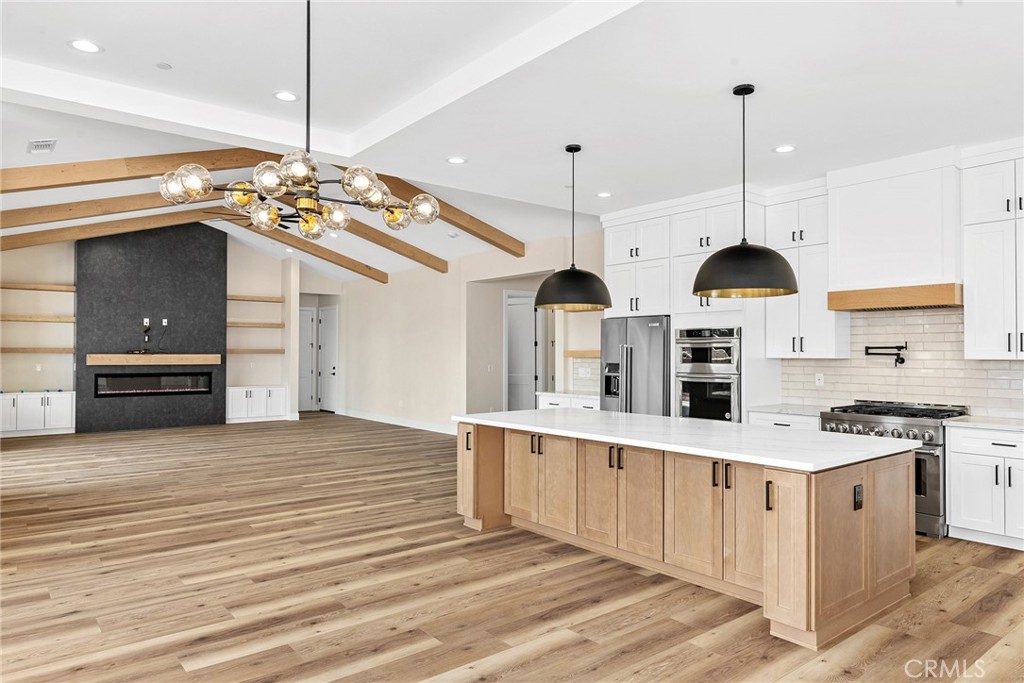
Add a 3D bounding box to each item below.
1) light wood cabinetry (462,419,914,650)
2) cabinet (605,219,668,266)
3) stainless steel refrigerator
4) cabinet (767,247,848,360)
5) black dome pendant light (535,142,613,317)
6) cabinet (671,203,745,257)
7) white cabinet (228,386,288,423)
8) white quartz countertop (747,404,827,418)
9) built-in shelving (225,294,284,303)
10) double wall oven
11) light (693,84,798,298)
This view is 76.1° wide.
[{"bbox_3d":[0.971,1.055,4.635,1.300,0.902,3.020,1,-1,-39],"label":"light wood cabinetry"},{"bbox_3d":[1.639,-1.117,7.575,0.624,0.453,0.927,1,-1,-39],"label":"cabinet"},{"bbox_3d":[1.569,0.648,7.478,0.765,1.802,0.911,1,-1,-39],"label":"stainless steel refrigerator"},{"bbox_3d":[2.869,-0.374,6.355,0.310,1.068,0.679,1,-1,-39],"label":"cabinet"},{"bbox_3d":[0.491,-0.908,5.194,0.610,1.270,0.610,0,-1,0],"label":"black dome pendant light"},{"bbox_3d":[2.245,-1.137,6.906,0.650,0.450,0.885,1,-1,-39],"label":"cabinet"},{"bbox_3d":[-5.422,1.307,13.811,1.295,0.755,0.560,1,-1,-39],"label":"white cabinet"},{"bbox_3d":[2.751,0.652,6.203,0.635,0.038,0.744,1,-1,-39],"label":"white quartz countertop"},{"bbox_3d":[-5.521,-0.892,13.968,1.295,0.100,0.260,1,-1,-39],"label":"built-in shelving"},{"bbox_3d":[2.187,0.420,6.784,0.619,1.090,0.772,1,-1,-39],"label":"double wall oven"},{"bbox_3d":[1.432,-0.931,4.024,0.610,1.270,0.610,1,-1,-39],"label":"light"}]

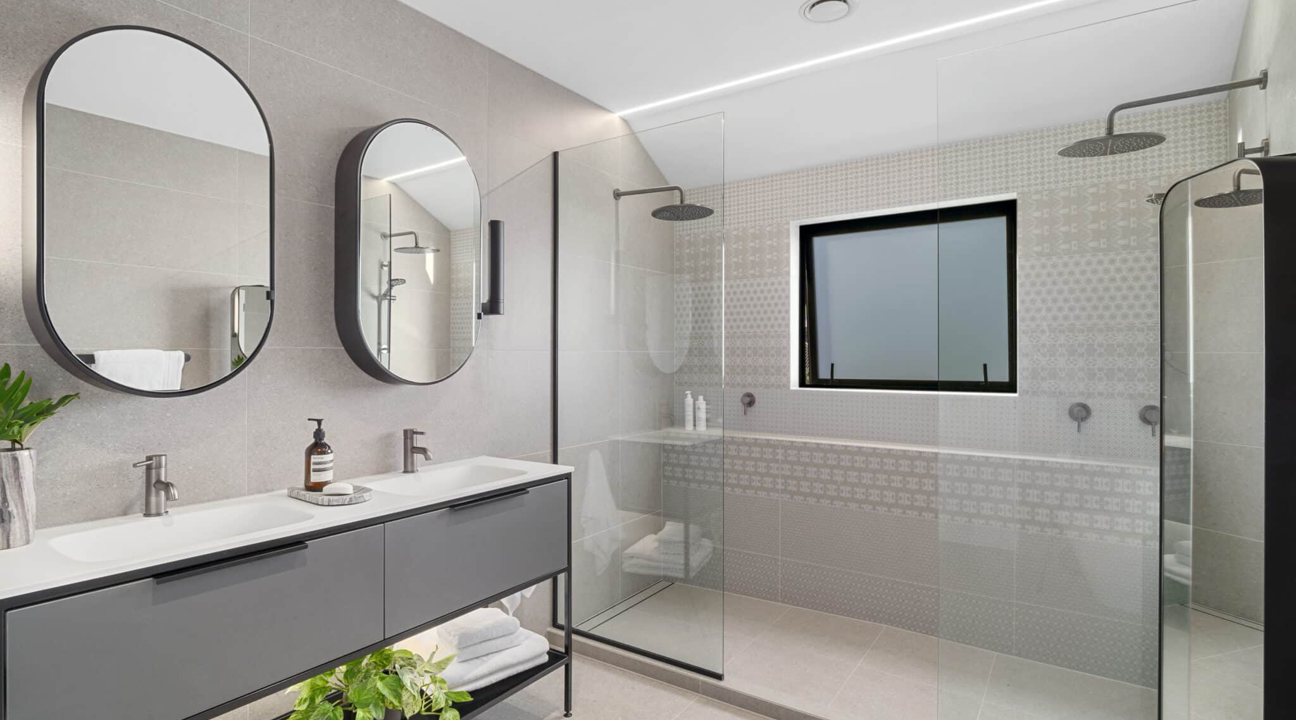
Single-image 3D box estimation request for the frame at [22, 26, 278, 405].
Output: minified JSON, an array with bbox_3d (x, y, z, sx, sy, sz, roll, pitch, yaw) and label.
[{"bbox_3d":[-1.234,-0.355,1.514,0.156,0.887,0.462,0,0,36],"label":"frame"}]

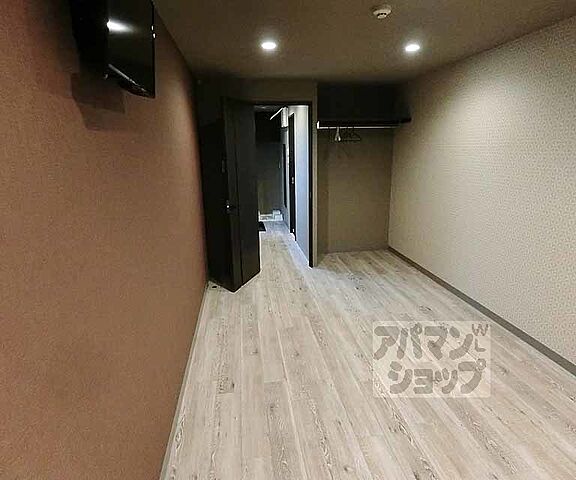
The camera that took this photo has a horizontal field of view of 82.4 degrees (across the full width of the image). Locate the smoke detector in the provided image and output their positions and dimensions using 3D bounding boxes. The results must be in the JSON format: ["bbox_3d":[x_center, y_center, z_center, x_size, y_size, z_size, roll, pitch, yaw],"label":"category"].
[{"bbox_3d":[0.566,-1.360,1.974,0.110,0.042,0.110,-3,16,-7],"label":"smoke detector"}]

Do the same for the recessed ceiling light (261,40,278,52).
[{"bbox_3d":[-0.150,-1.548,2.629,0.125,0.030,0.125,-3,16,-7],"label":"recessed ceiling light"}]

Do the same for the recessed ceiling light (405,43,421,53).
[{"bbox_3d":[1.052,-1.616,2.774,0.125,0.030,0.125,-3,16,-7],"label":"recessed ceiling light"}]

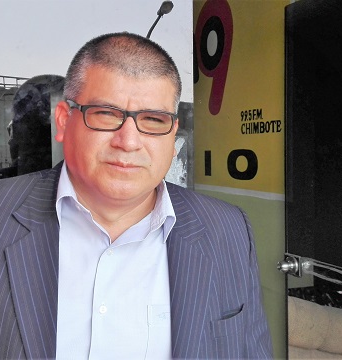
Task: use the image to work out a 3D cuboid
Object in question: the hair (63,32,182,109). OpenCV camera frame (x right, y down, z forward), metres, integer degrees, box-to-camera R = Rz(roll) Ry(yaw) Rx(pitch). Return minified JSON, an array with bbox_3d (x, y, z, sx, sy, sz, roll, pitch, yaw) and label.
[{"bbox_3d":[-0.069,-0.157,0.725,0.182,0.150,0.205,4,10,-19],"label":"hair"}]

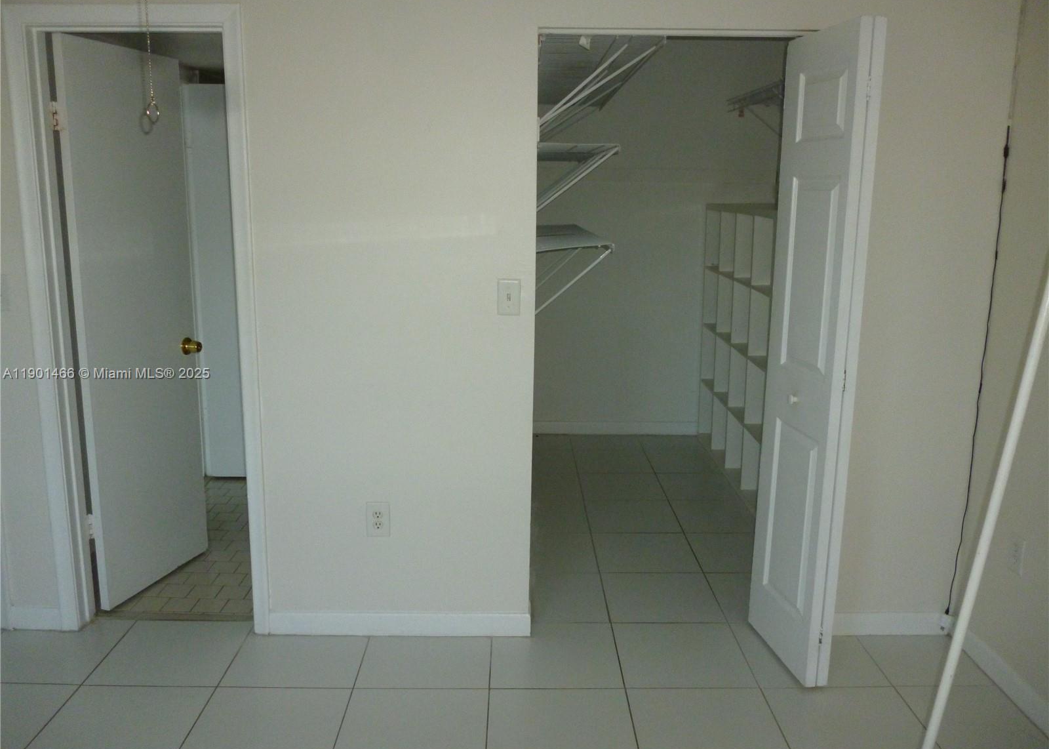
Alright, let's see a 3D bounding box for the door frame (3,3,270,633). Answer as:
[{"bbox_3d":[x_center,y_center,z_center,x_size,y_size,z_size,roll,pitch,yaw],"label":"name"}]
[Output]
[{"bbox_3d":[-1.244,-0.116,2.844,0.725,2.077,0.140,0,12,-1],"label":"door frame"}]

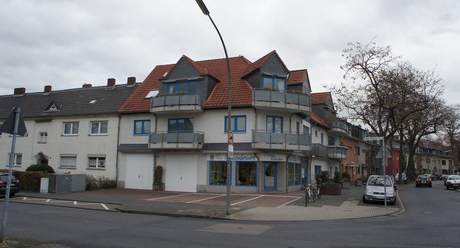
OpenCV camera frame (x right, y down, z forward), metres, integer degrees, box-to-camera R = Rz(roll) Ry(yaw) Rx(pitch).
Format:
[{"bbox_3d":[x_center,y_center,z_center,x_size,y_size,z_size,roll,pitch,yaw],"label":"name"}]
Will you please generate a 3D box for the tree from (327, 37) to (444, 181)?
[{"bbox_3d":[21.395,-1.231,47.007,14.000,18.800,14.000,-2,-8,25],"label":"tree"}]

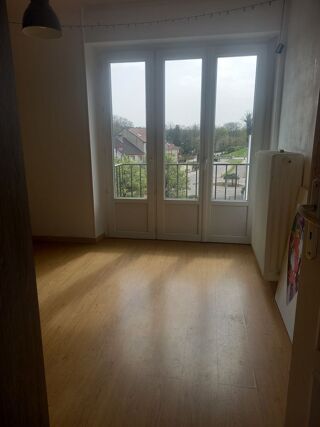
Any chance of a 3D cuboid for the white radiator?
[{"bbox_3d":[1.103,-0.035,3.013,0.237,1.069,0.910,2,13,9],"label":"white radiator"}]

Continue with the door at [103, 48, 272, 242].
[{"bbox_3d":[0.234,-0.744,3.674,1.865,2.227,0.089,2,13,9],"label":"door"}]

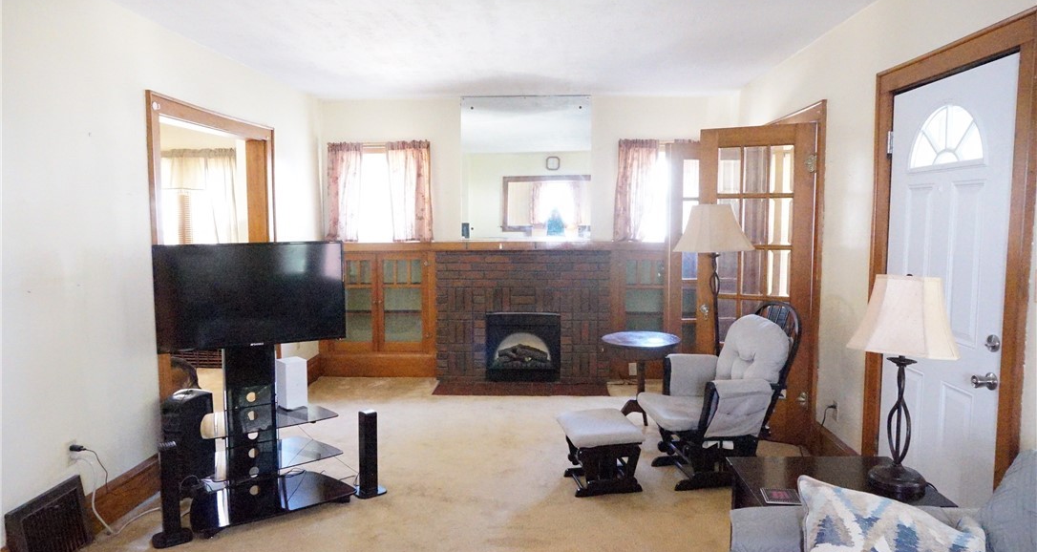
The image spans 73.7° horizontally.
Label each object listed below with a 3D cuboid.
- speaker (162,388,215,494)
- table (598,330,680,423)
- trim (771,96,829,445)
[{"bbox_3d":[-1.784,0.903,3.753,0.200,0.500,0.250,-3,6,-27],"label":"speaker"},{"bbox_3d":[0.876,0.734,4.950,0.540,0.580,0.540,0,5,3],"label":"table"},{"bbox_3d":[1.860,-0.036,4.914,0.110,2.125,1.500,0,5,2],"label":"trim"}]

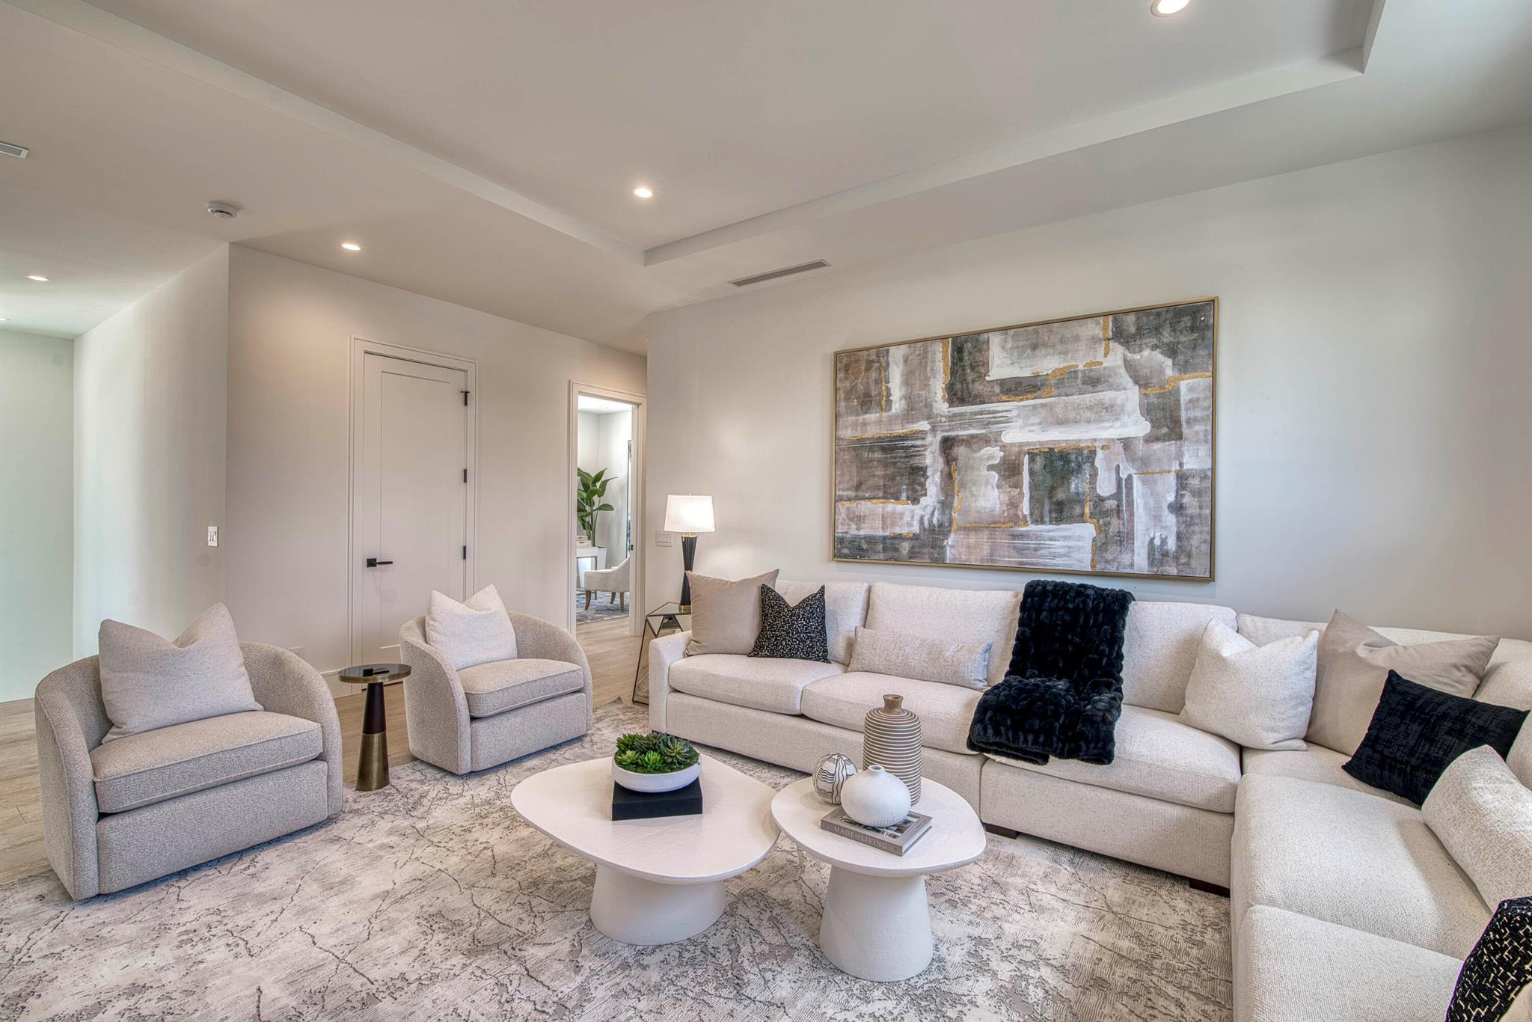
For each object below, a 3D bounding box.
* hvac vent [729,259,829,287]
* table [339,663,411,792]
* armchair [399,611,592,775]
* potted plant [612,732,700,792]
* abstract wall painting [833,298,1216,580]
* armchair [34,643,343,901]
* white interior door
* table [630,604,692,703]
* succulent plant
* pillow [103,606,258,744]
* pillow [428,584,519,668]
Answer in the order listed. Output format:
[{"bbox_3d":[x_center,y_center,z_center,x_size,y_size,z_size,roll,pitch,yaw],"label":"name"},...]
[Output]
[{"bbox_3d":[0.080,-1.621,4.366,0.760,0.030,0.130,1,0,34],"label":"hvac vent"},{"bbox_3d":[-1.903,1.052,3.099,0.305,0.550,0.305,1,0,34],"label":"table"},{"bbox_3d":[-1.640,0.971,3.728,0.870,0.710,0.820,1,0,34],"label":"armchair"},{"bbox_3d":[-0.384,0.872,2.240,0.310,0.130,0.310,1,0,0],"label":"potted plant"},{"bbox_3d":[1.352,-0.362,3.754,2.120,1.400,0.050,1,0,34],"label":"abstract wall painting"},{"bbox_3d":[-2.425,0.969,2.690,0.870,0.710,0.820,1,0,34],"label":"armchair"},{"bbox_3d":[-2.699,0.078,4.933,0.050,2.440,0.775,1,0,34],"label":"white interior door"},{"bbox_3d":[-0.598,1.032,4.585,0.560,0.600,0.560,1,0,34],"label":"table"},{"bbox_3d":[-0.386,0.850,2.240,0.290,0.090,0.290,1,0,0],"label":"succulent plant"},{"bbox_3d":[-2.456,0.648,2.680,0.180,0.460,0.500,-23,-12,31],"label":"pillow"},{"bbox_3d":[-1.698,0.655,3.660,0.180,0.460,0.490,-23,-12,31],"label":"pillow"}]

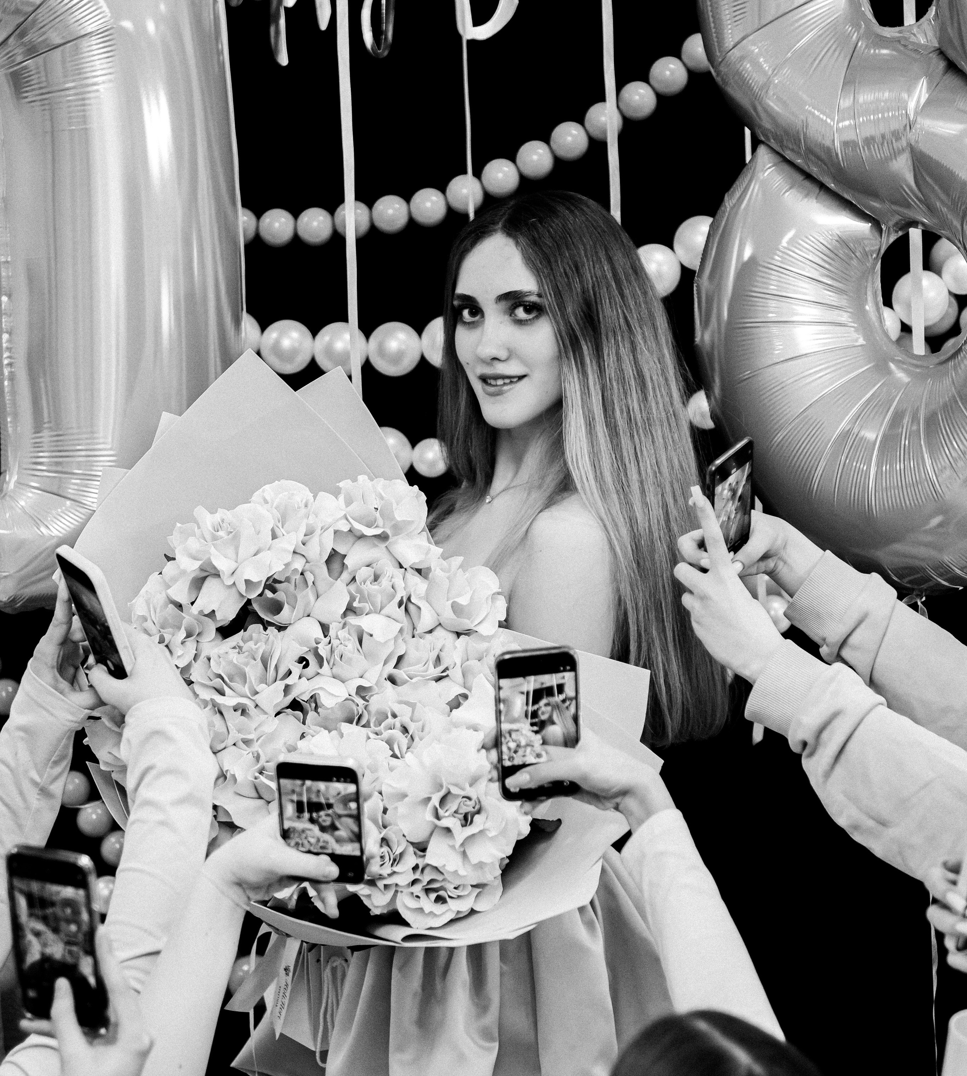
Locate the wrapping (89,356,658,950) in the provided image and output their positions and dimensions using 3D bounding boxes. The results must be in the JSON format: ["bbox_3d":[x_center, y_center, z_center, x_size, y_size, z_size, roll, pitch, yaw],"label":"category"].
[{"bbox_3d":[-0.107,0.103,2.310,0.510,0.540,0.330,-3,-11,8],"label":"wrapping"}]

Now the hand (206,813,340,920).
[{"bbox_3d":[-0.175,0.276,2.100,0.125,0.095,0.090,-5,4,-37],"label":"hand"}]

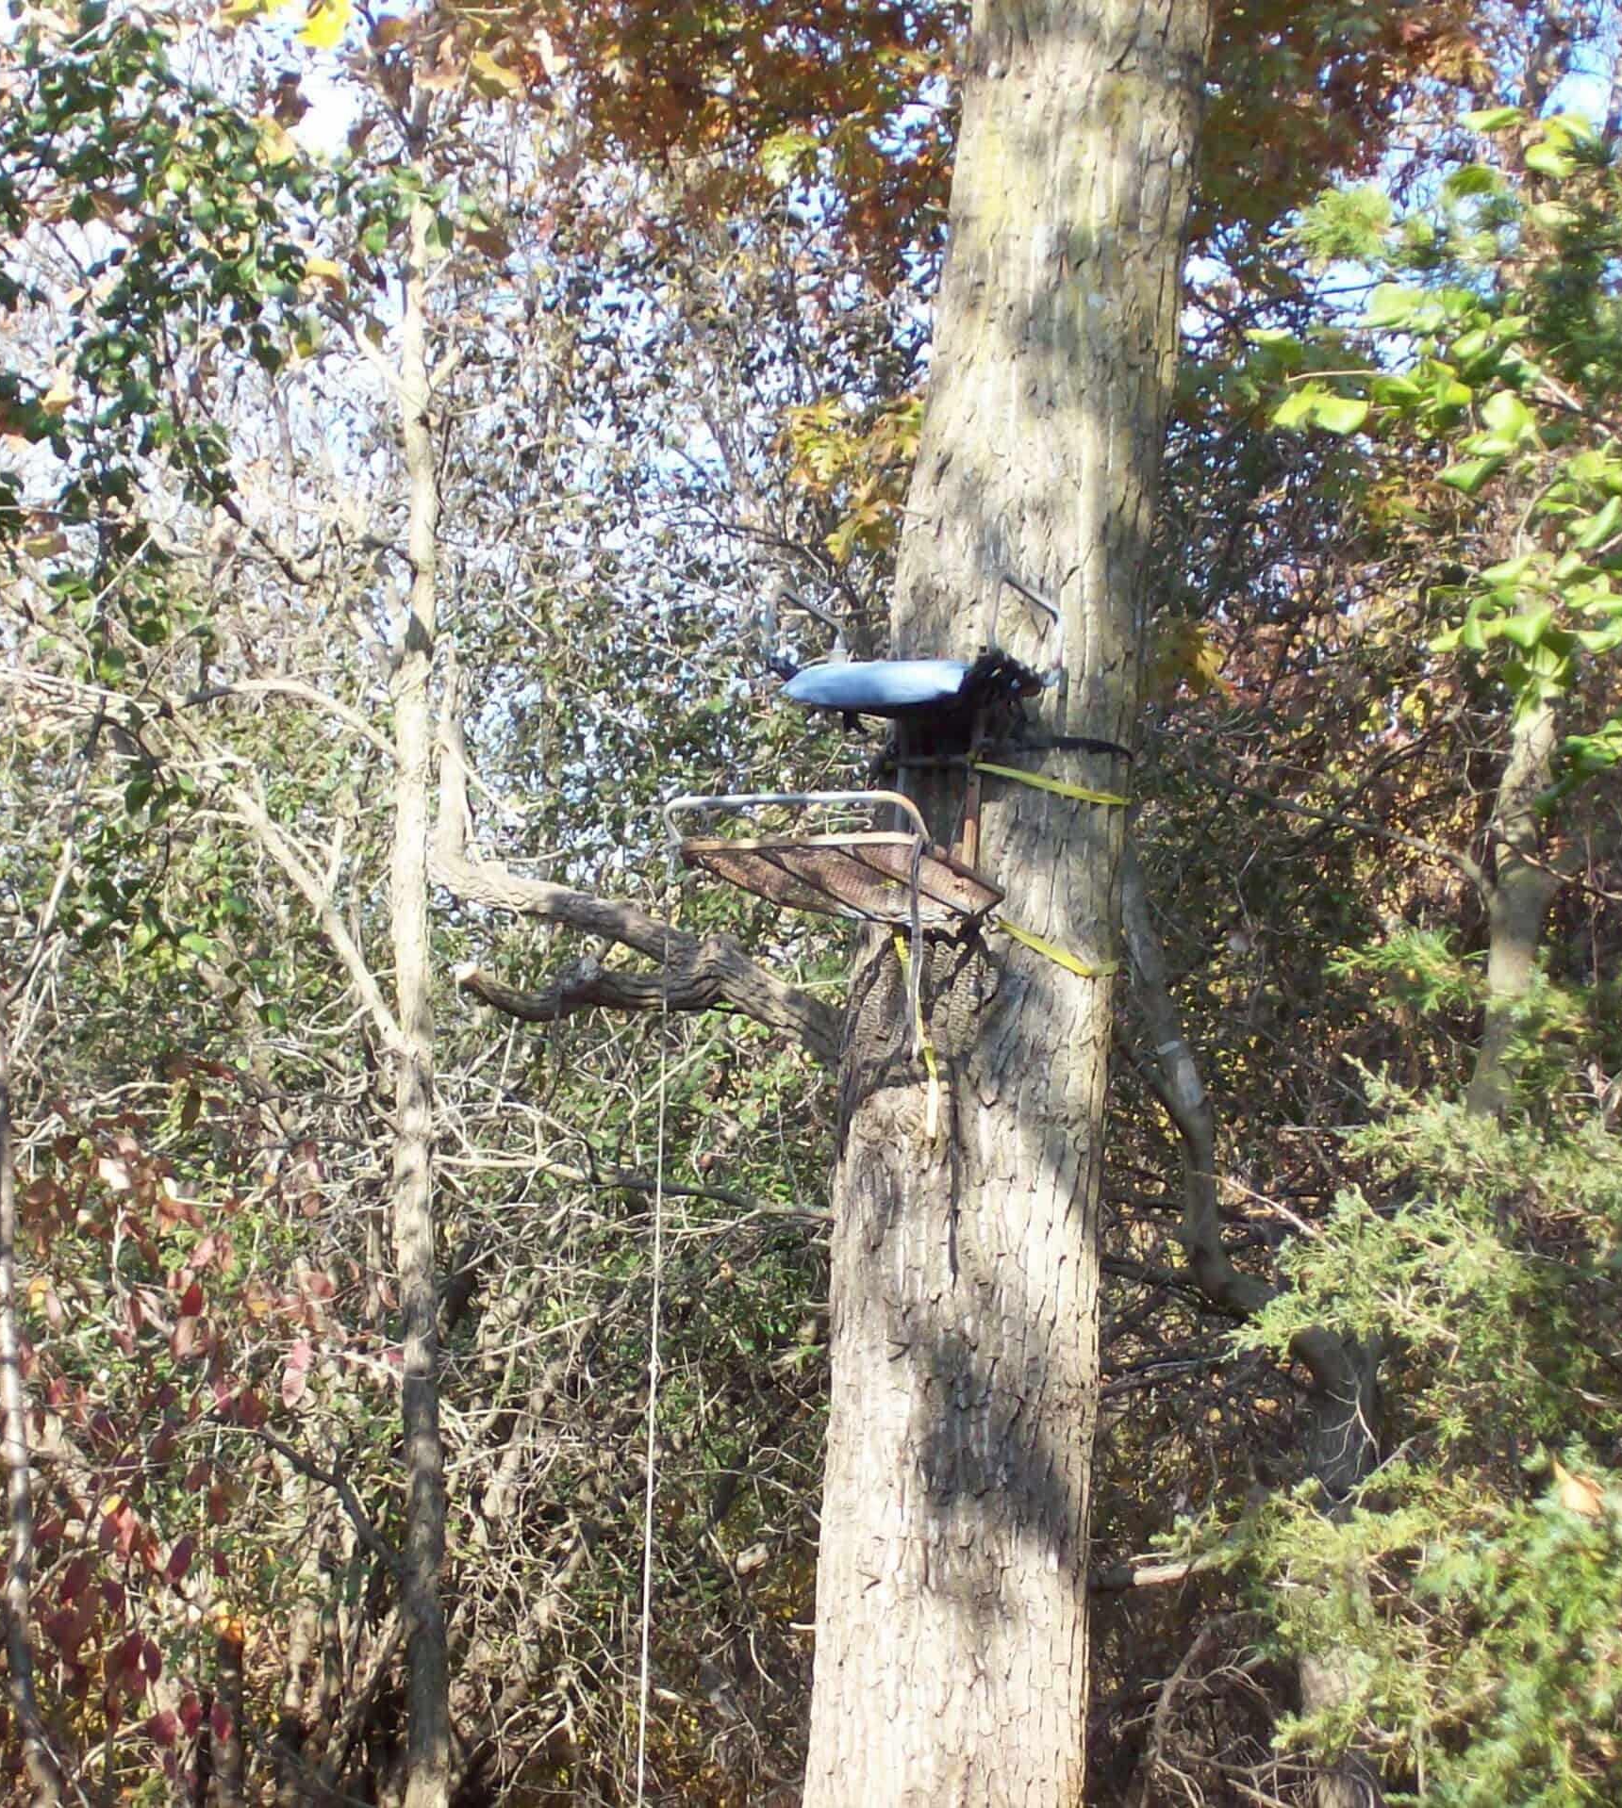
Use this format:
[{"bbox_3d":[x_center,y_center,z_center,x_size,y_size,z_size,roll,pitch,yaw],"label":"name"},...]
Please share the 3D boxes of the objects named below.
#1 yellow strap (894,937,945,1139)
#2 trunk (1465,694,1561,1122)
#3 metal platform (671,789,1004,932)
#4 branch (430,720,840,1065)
[{"bbox_3d":[0.238,0.287,13.300,0.090,0.440,0.070,-2,-12,22],"label":"yellow strap"},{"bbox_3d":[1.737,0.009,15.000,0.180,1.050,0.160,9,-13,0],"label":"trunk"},{"bbox_3d":[0.100,-0.077,13.084,0.560,0.150,0.780,-2,-12,22],"label":"metal platform"},{"bbox_3d":[-0.390,-0.025,13.500,0.880,0.710,0.450,3,-11,0],"label":"branch"}]

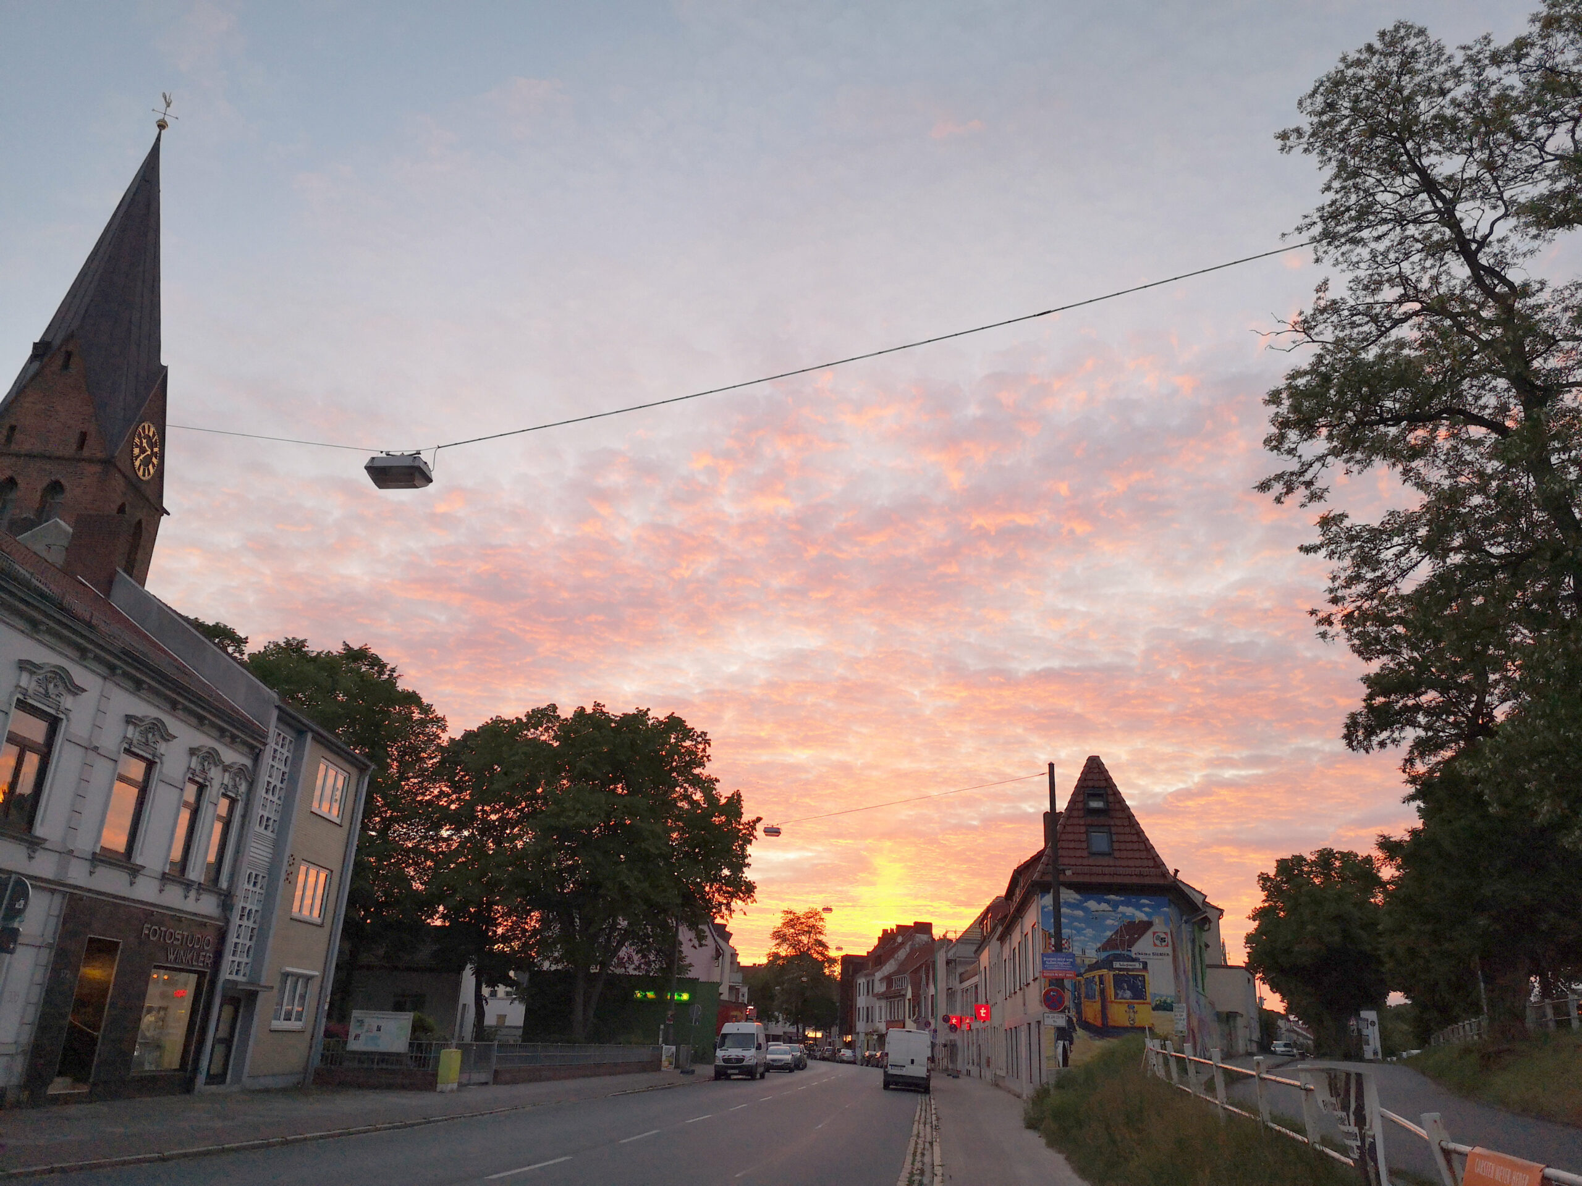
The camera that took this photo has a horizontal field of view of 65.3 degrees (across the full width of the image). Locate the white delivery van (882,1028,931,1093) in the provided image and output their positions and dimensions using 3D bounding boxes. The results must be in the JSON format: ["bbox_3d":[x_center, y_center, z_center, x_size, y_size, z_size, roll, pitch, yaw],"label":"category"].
[{"bbox_3d":[5.240,20.850,55.110,2.050,2.500,5.500,1,-20,6],"label":"white delivery van"}]

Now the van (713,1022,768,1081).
[{"bbox_3d":[-2.261,22.292,60.180,2.000,2.650,5.700,1,-20,6],"label":"van"}]

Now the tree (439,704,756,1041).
[{"bbox_3d":[-8.790,13.298,57.266,14.688,16.644,13.954,6,-20,-7],"label":"tree"}]

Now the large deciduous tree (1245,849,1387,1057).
[{"bbox_3d":[33.003,22.523,77.546,8.263,12.915,8.263,-5,-22,22],"label":"large deciduous tree"}]

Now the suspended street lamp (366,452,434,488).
[{"bbox_3d":[-4.360,-1.364,13.771,0.635,0.270,0.347,1,-20,6],"label":"suspended street lamp"}]

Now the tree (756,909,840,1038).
[{"bbox_3d":[0.887,48.784,154.683,10.082,17.898,10.082,2,-20,1],"label":"tree"}]

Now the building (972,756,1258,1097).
[{"bbox_3d":[12.816,14.633,50.188,8.200,11.400,20.000,-1,-20,9],"label":"building"}]

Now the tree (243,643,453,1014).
[{"bbox_3d":[-18.148,9.686,48.301,8.524,16.410,8.524,10,-21,-19],"label":"tree"}]

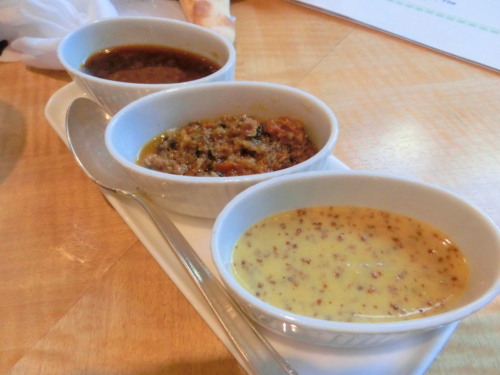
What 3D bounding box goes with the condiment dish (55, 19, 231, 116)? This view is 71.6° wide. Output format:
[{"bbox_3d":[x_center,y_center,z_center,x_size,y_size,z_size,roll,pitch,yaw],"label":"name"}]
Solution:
[{"bbox_3d":[-0.065,-0.074,0.228,0.115,0.038,0.069,12,56,10],"label":"condiment dish"}]

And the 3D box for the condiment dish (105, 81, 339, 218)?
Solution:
[{"bbox_3d":[-0.013,-0.019,0.188,0.115,0.038,0.069,0,55,2],"label":"condiment dish"}]

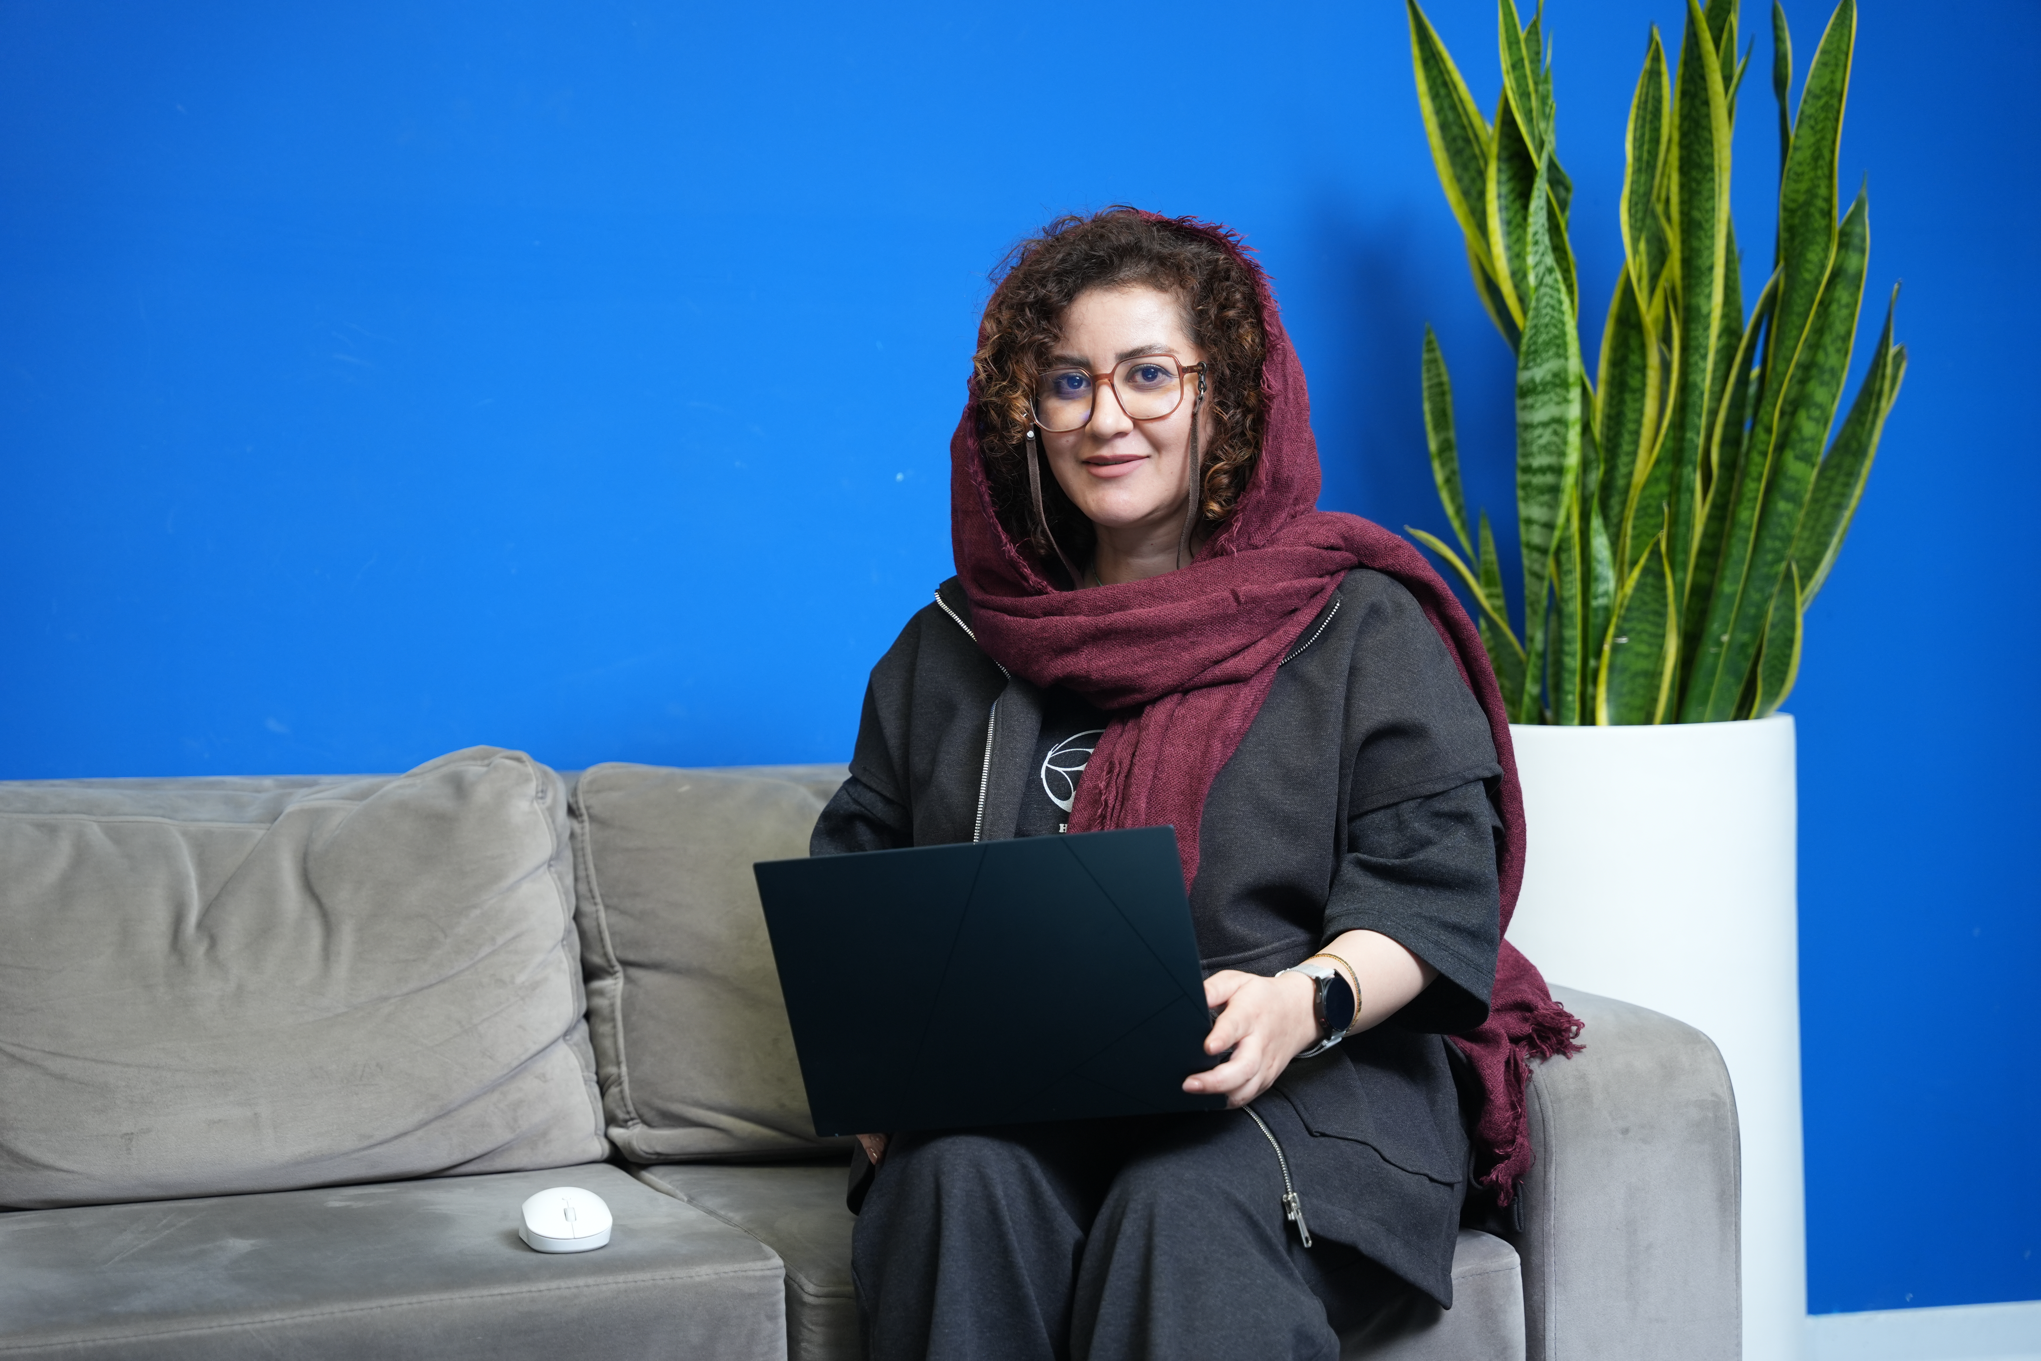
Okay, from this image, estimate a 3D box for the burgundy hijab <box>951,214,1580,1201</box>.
[{"bbox_3d":[0.188,0.020,3.110,0.470,0.770,0.350,0,1,18],"label":"burgundy hijab"}]

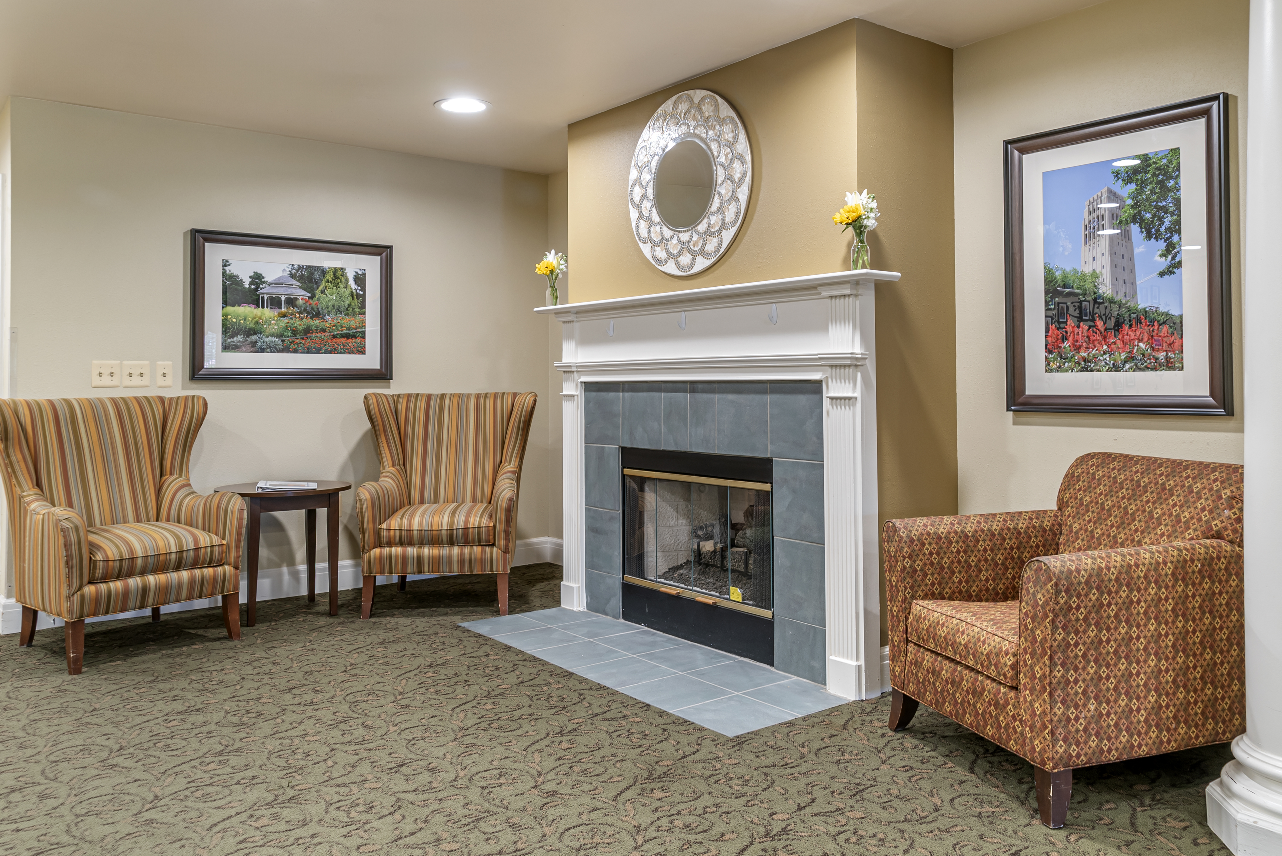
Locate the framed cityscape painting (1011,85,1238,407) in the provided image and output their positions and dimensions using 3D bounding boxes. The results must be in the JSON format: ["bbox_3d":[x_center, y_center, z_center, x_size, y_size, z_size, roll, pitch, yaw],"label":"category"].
[{"bbox_3d":[1.642,-0.566,3.135,0.040,1.019,0.740,-3,4,-40],"label":"framed cityscape painting"}]

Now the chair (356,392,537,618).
[{"bbox_3d":[-1.015,0.371,4.749,0.840,1.100,0.770,-1,3,-2],"label":"chair"}]

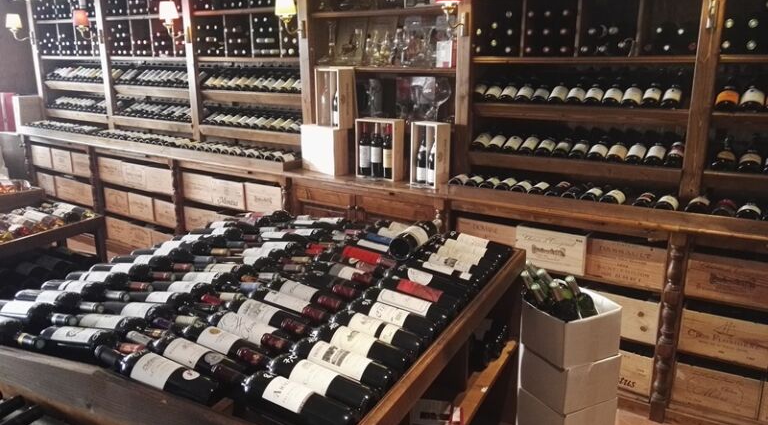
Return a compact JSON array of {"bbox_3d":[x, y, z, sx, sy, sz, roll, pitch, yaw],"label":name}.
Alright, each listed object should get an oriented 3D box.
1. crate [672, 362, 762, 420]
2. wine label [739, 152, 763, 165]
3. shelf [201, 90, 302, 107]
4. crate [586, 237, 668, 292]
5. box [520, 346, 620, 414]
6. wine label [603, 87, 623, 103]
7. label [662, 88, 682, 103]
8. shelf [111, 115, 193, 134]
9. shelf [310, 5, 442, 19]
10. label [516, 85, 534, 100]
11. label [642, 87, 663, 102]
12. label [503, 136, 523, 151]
[{"bbox_3d":[1.568,0.745,2.692,0.335,0.190,0.430,9,17,30],"label":"crate"},{"bbox_3d":[1.556,-0.230,2.420,0.078,0.025,0.065,9,39,30],"label":"wine label"},{"bbox_3d":[-0.868,-0.826,4.049,1.006,0.071,0.250,10,17,32],"label":"shelf"},{"bbox_3d":[1.185,0.176,2.703,0.330,0.182,0.480,8,17,29],"label":"crate"},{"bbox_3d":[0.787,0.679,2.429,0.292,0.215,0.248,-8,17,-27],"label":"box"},{"bbox_3d":[1.061,-0.544,2.647,0.076,0.025,0.088,9,41,30],"label":"wine label"},{"bbox_3d":[1.301,-0.530,2.570,0.076,0.035,0.095,8,37,29],"label":"label"},{"bbox_3d":[-1.775,-0.727,4.628,1.014,0.073,0.250,10,17,32],"label":"shelf"},{"bbox_3d":[0.046,-1.202,3.453,1.010,0.030,0.270,10,18,33],"label":"shelf"},{"bbox_3d":[0.708,-0.601,2.852,0.074,0.025,0.085,9,41,30],"label":"label"},{"bbox_3d":[1.230,-0.540,2.610,0.076,0.035,0.095,8,37,29],"label":"label"},{"bbox_3d":[0.667,-0.352,2.948,0.076,0.035,0.095,8,37,29],"label":"label"}]

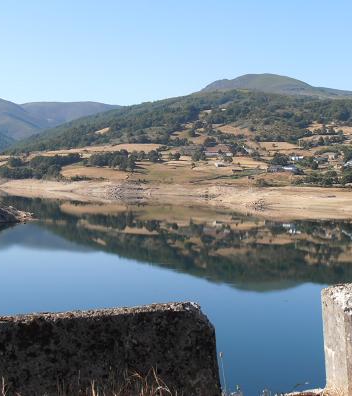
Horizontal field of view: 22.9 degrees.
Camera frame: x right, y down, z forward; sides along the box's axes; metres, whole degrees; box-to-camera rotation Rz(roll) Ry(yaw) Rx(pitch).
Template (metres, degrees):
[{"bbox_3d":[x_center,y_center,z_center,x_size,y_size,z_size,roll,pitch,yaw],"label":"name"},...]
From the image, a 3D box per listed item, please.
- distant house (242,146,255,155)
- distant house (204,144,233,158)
[{"bbox_3d":[57.260,-37.510,686.600,9.000,6.300,9.000,2,1,20],"label":"distant house"},{"bbox_3d":[32.670,-35.890,668.240,20.500,10.000,11.000,2,1,3],"label":"distant house"}]

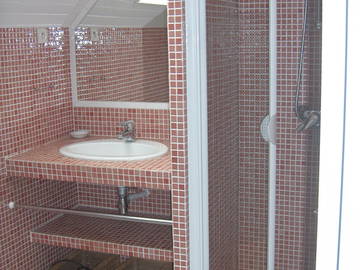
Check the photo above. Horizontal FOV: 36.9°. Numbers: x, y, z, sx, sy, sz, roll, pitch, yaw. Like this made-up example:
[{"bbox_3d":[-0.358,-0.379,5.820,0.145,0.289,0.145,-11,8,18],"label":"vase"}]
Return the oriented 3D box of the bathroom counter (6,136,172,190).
[{"bbox_3d":[-0.281,0.112,2.568,0.902,0.079,0.577,3,12,24],"label":"bathroom counter"}]

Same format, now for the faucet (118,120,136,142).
[{"bbox_3d":[-0.268,-0.016,2.675,0.055,0.114,0.127,3,12,24],"label":"faucet"}]

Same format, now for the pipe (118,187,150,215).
[{"bbox_3d":[-0.229,0.287,2.736,0.060,0.164,0.304,3,12,24],"label":"pipe"}]

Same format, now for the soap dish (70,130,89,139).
[{"bbox_3d":[-0.546,-0.003,2.930,0.096,0.029,0.091,3,12,24],"label":"soap dish"}]

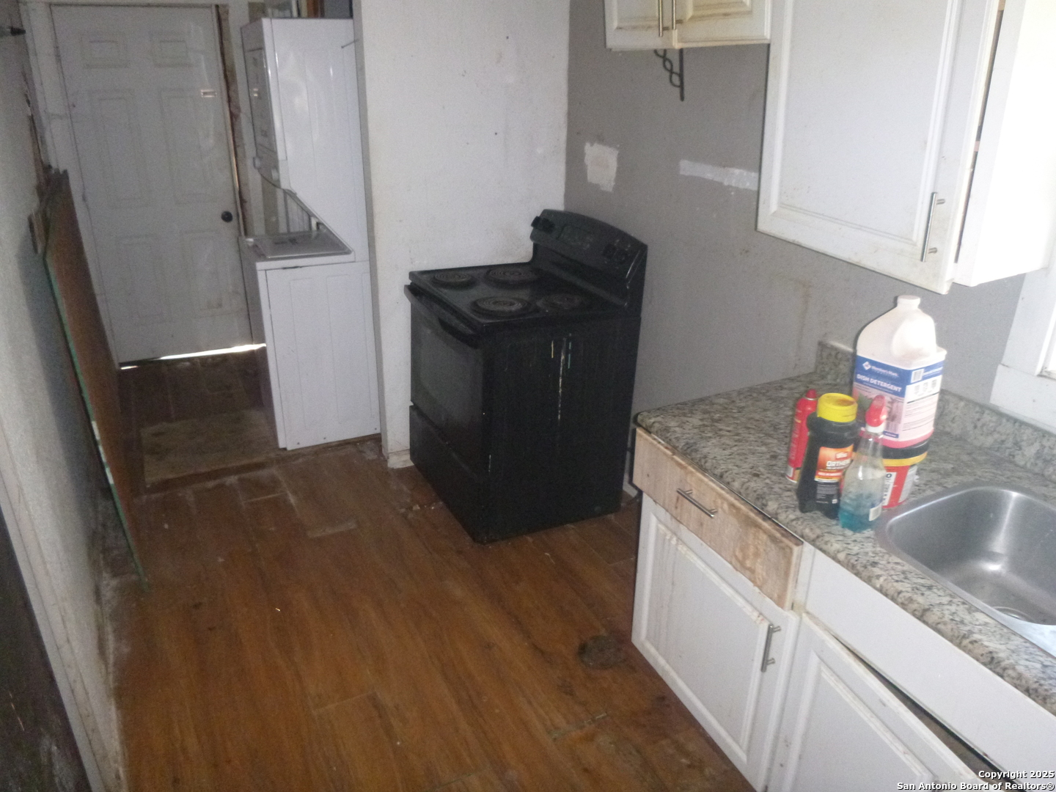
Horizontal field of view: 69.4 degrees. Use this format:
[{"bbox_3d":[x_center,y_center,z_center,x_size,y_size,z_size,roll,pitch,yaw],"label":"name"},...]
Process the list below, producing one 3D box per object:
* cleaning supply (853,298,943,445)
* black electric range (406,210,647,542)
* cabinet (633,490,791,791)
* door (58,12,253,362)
[{"bbox_3d":[0.743,-0.056,1.524,0.120,0.290,0.122,-15,25,-30],"label":"cleaning supply"},{"bbox_3d":[-0.061,-0.136,3.227,0.700,1.170,0.760,-10,26,-25],"label":"black electric range"},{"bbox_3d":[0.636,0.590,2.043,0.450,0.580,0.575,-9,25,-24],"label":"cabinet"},{"bbox_3d":[-2.202,-1.224,4.608,0.810,2.030,0.045,-11,26,-28],"label":"door"}]

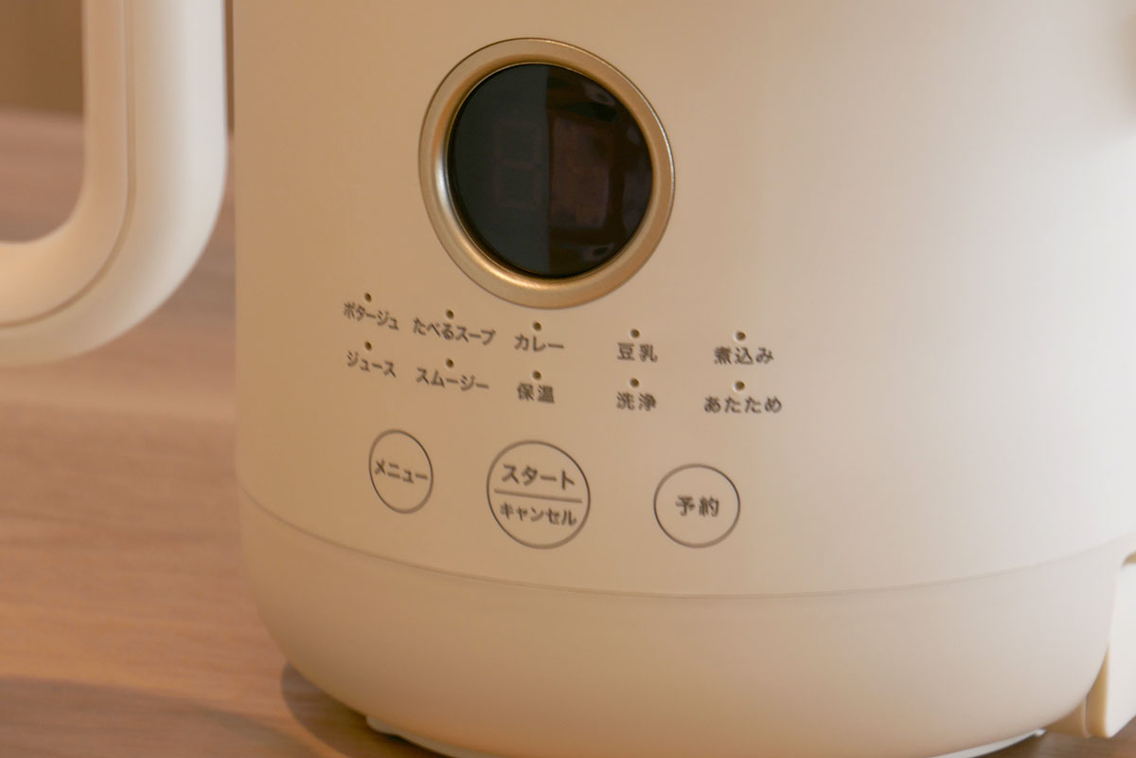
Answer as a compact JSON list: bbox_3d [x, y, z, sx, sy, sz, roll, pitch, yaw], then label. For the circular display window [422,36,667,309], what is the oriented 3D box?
[{"bbox_3d":[-0.003,-0.027,0.833,0.036,0.037,0.006,6,16,20],"label":"circular display window"}]

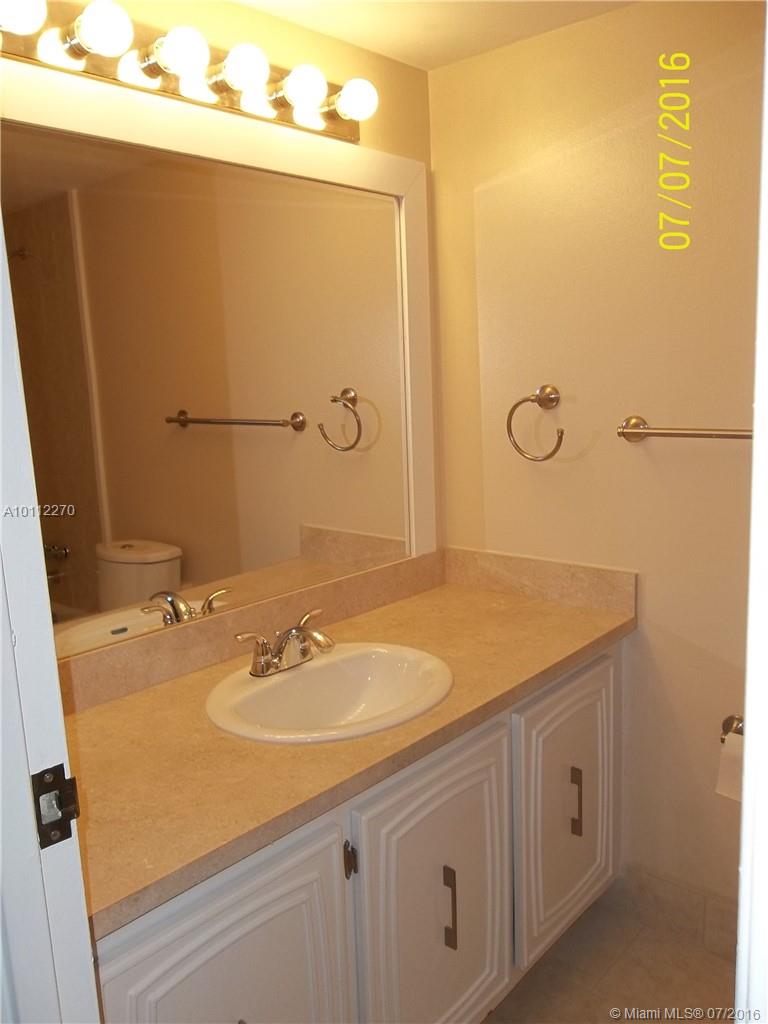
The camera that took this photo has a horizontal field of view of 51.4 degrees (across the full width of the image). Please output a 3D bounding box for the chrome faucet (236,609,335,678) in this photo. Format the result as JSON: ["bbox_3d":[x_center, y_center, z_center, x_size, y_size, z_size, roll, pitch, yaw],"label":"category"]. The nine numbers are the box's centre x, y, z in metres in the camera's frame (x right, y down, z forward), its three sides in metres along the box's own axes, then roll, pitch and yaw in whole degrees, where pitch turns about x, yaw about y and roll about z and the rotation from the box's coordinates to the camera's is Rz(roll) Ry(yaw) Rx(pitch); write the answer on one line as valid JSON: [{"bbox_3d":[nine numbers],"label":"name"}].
[{"bbox_3d":[-0.165,0.261,1.536,0.155,0.090,0.225,7,13,42],"label":"chrome faucet"}]

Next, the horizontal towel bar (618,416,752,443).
[{"bbox_3d":[0.770,-0.148,1.511,0.675,0.056,0.070,7,13,42],"label":"horizontal towel bar"}]

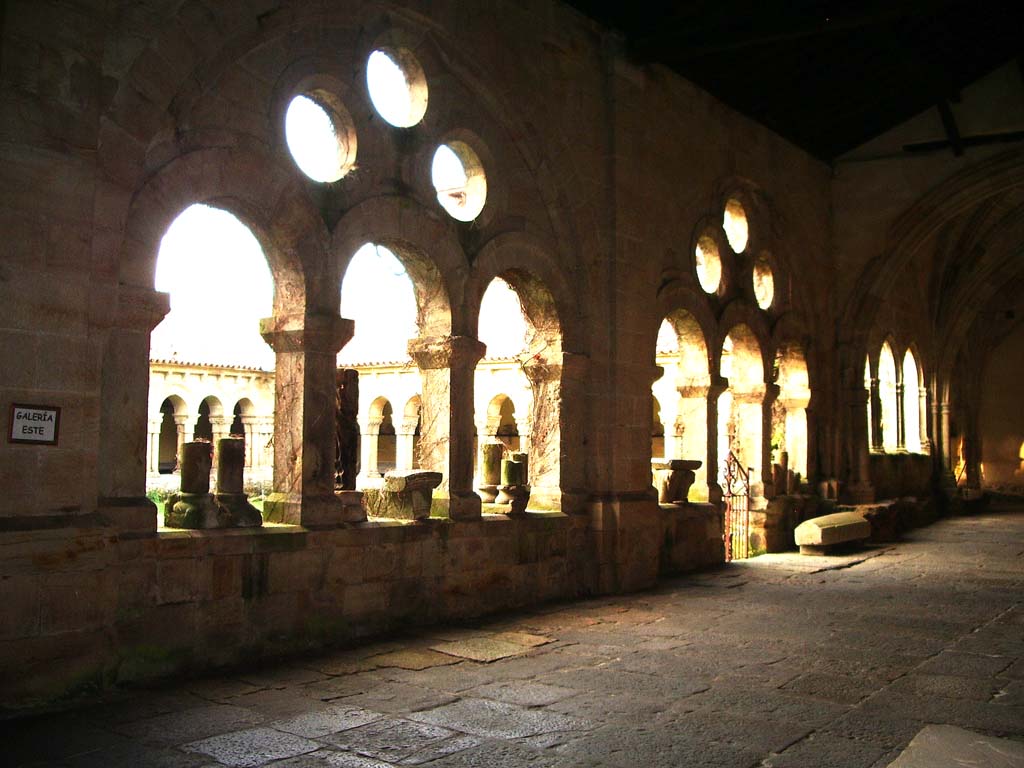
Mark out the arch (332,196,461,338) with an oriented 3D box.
[{"bbox_3d":[-1.183,-1.094,9.580,0.420,1.240,1.820,-3,-5,37],"label":"arch"}]

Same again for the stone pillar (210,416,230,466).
[{"bbox_3d":[-8.887,1.814,31.565,0.550,1.660,0.420,-3,-5,37],"label":"stone pillar"}]

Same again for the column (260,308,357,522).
[{"bbox_3d":[-1.744,0.308,8.755,0.560,1.740,0.540,-3,-5,37],"label":"column"}]

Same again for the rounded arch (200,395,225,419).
[{"bbox_3d":[-9.549,0.710,32.354,0.600,0.720,0.900,-3,-5,36],"label":"rounded arch"}]

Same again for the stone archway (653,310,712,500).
[{"bbox_3d":[2.098,0.308,13.902,0.450,2.600,1.520,-3,-5,37],"label":"stone archway"}]

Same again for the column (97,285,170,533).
[{"bbox_3d":[-2.793,0.186,7.311,0.450,1.730,0.500,-3,-5,37],"label":"column"}]

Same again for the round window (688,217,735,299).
[{"bbox_3d":[2.674,-1.744,14.751,0.400,1.100,1.100,-3,-5,37],"label":"round window"}]

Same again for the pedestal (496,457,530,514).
[{"bbox_3d":[0.018,1.065,11.071,0.290,0.620,0.290,-3,-5,37],"label":"pedestal"}]

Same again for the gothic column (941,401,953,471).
[{"bbox_3d":[9.736,1.154,23.200,0.250,1.570,0.250,-3,-5,36],"label":"gothic column"}]

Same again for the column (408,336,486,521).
[{"bbox_3d":[-0.619,0.430,9.897,0.530,1.690,0.550,-3,-5,36],"label":"column"}]

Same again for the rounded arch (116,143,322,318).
[{"bbox_3d":[-2.224,-1.174,7.860,0.420,1.170,1.880,-3,-5,36],"label":"rounded arch"}]

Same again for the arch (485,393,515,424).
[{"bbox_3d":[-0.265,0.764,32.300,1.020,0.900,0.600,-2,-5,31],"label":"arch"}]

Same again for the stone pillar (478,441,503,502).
[{"bbox_3d":[-0.212,0.940,10.950,0.300,0.635,0.300,0,-4,0],"label":"stone pillar"}]

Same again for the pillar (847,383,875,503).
[{"bbox_3d":[6.275,1.072,18.853,0.380,2.150,0.500,-3,-5,37],"label":"pillar"}]

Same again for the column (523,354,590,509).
[{"bbox_3d":[0.529,0.544,11.741,0.540,1.760,0.660,-3,-5,37],"label":"column"}]

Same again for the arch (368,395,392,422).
[{"bbox_3d":[-3.722,0.712,30.763,0.880,0.780,0.600,-2,-5,28],"label":"arch"}]

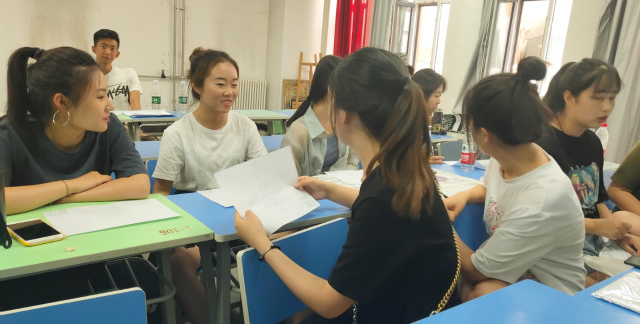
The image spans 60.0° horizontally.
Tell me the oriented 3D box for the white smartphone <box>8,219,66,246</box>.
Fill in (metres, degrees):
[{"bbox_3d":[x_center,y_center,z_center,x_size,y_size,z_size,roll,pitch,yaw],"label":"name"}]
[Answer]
[{"bbox_3d":[-0.676,0.167,1.317,0.080,0.010,0.157,-8,17,-44],"label":"white smartphone"}]

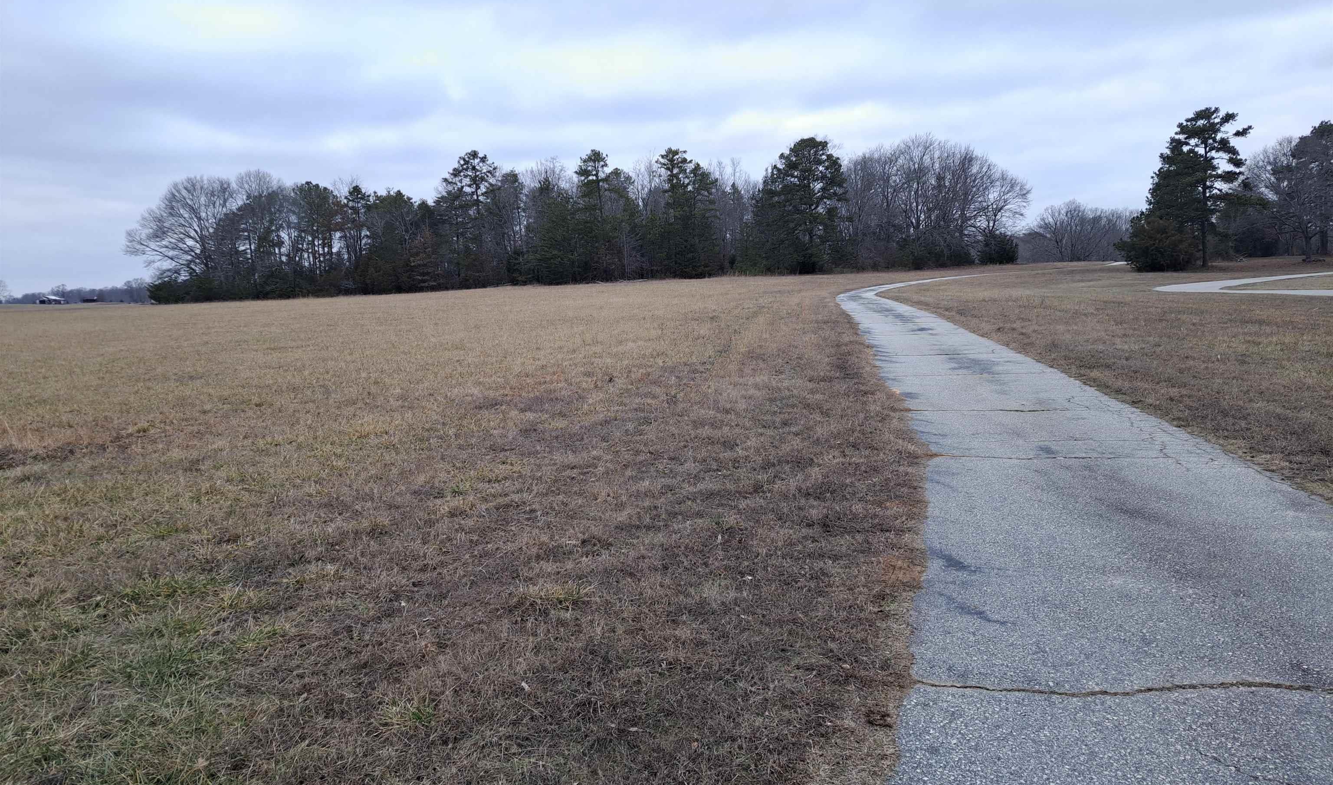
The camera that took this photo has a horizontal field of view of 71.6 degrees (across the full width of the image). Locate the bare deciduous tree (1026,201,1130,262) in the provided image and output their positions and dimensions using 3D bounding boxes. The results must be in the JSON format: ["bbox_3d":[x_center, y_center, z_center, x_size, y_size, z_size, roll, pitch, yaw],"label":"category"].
[{"bbox_3d":[60.085,-22.665,135.000,14.500,11.000,13.000,3,6,24],"label":"bare deciduous tree"}]

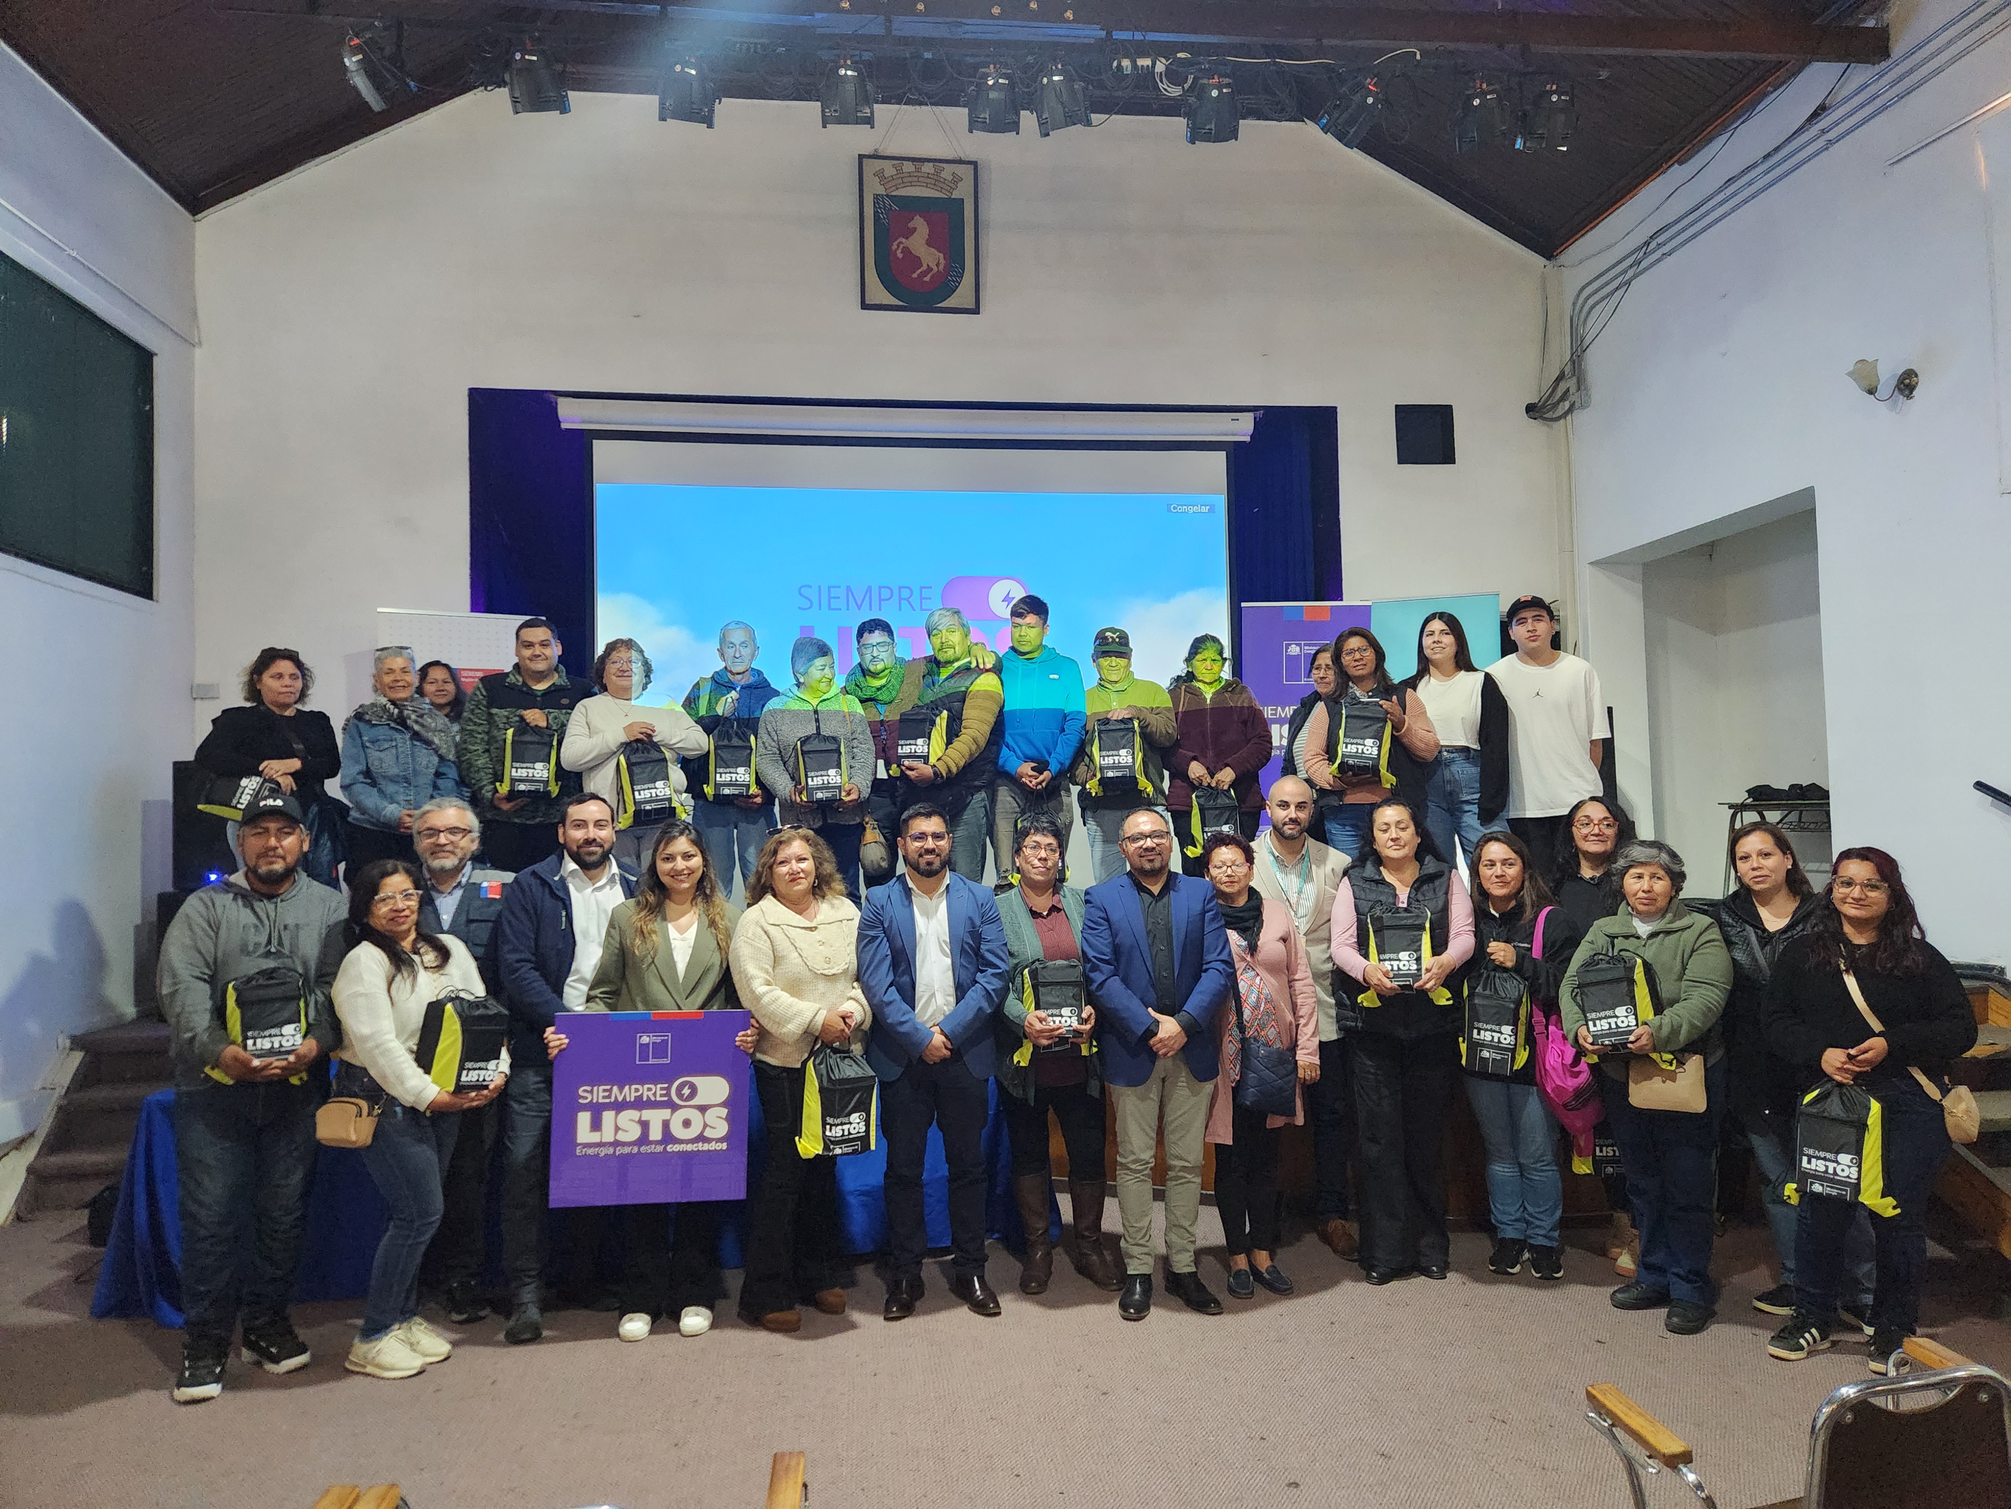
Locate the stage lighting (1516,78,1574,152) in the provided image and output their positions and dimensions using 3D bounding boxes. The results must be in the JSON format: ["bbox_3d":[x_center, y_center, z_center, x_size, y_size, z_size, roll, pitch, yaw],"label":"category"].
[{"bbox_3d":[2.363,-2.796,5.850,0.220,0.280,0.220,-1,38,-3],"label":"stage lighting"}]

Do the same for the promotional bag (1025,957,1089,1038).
[{"bbox_3d":[0.174,0.856,4.620,0.220,0.310,0.140,-1,-3,-9],"label":"promotional bag"}]

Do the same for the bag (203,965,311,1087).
[{"bbox_3d":[-2.147,0.779,3.840,0.240,0.320,0.140,0,-2,-33],"label":"bag"}]

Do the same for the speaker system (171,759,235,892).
[{"bbox_3d":[-3.666,0.339,6.330,0.380,0.610,0.370,-1,-2,-12],"label":"speaker system"}]

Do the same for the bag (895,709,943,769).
[{"bbox_3d":[-0.414,-0.075,6.350,0.210,0.310,0.140,-2,-3,23],"label":"bag"}]

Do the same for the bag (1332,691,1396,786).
[{"bbox_3d":[1.466,-0.061,5.470,0.230,0.360,0.150,2,-7,26],"label":"bag"}]

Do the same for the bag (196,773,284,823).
[{"bbox_3d":[-3.175,0.179,5.550,0.300,0.200,0.120,13,-27,4],"label":"bag"}]

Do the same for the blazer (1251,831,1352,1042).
[{"bbox_3d":[1.085,0.672,4.950,0.500,0.750,0.300,-2,-2,8],"label":"blazer"}]

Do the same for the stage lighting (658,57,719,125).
[{"bbox_3d":[-1.255,-2.612,5.270,0.240,0.300,0.250,5,25,-9],"label":"stage lighting"}]

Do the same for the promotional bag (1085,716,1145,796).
[{"bbox_3d":[0.486,0.011,5.950,0.230,0.350,0.150,-1,-7,8],"label":"promotional bag"}]

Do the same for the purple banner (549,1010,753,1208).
[{"bbox_3d":[-1.119,1.116,4.220,0.600,0.605,0.020,2,-3,-12],"label":"purple banner"}]

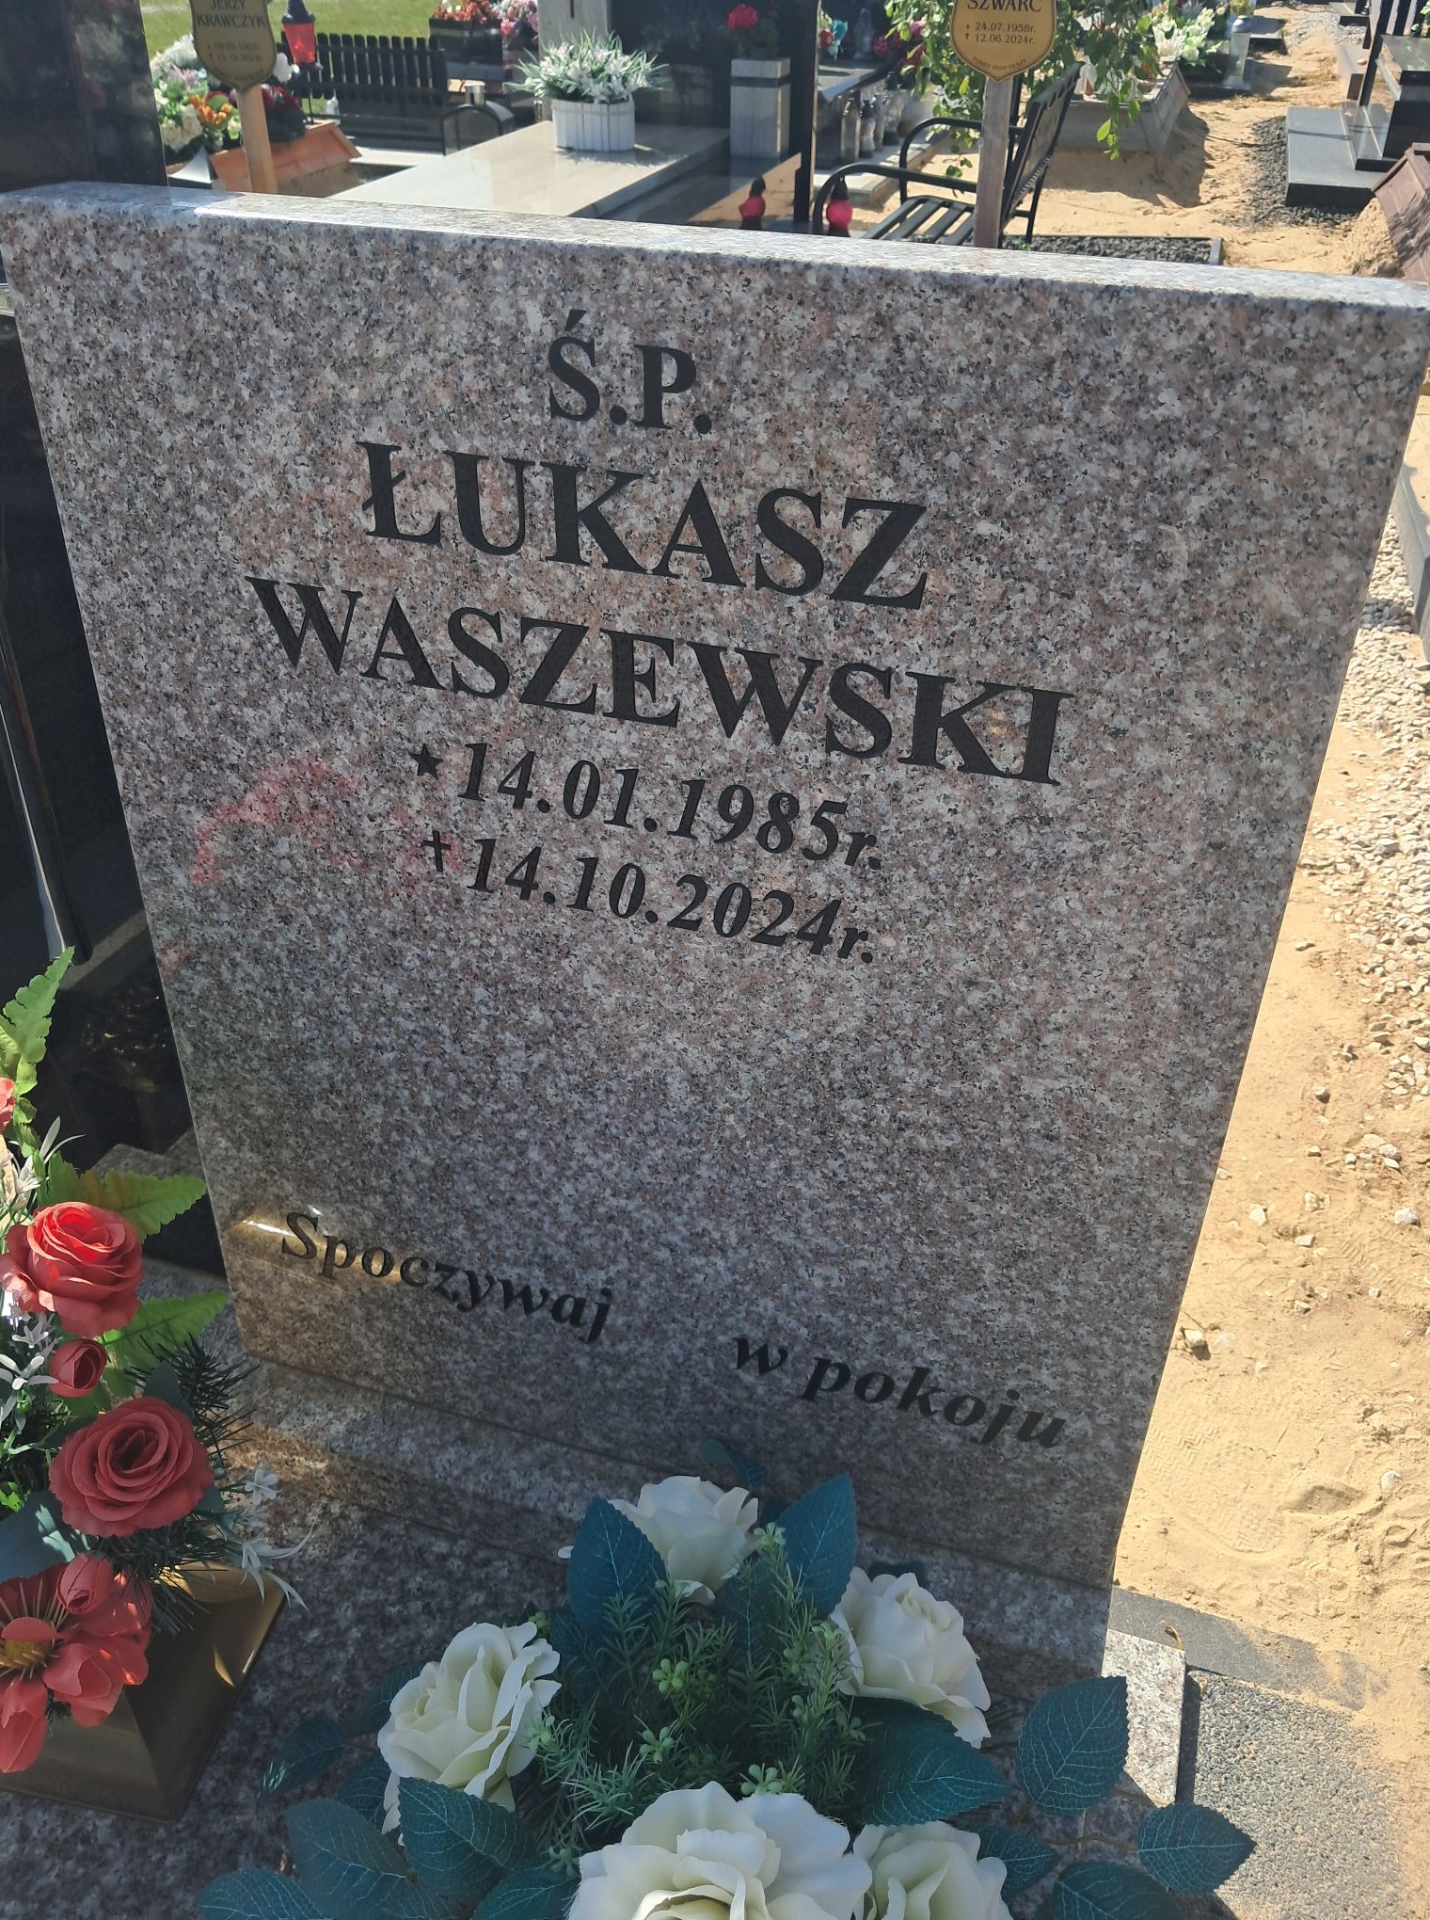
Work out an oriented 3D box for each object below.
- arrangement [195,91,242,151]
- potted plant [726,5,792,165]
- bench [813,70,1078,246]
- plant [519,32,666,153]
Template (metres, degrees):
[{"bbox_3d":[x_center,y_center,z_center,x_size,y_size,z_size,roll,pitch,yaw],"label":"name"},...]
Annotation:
[{"bbox_3d":[-2.139,-3.643,6.500,0.200,0.210,0.180,11,37,14],"label":"arrangement"},{"bbox_3d":[0.182,-3.441,5.870,0.205,0.500,0.190,11,37,14],"label":"potted plant"},{"bbox_3d":[0.807,-2.557,5.116,0.669,0.811,1.190,11,37,14],"label":"bench"},{"bbox_3d":[-0.425,-3.260,5.625,0.490,0.365,0.310,11,37,14],"label":"plant"}]

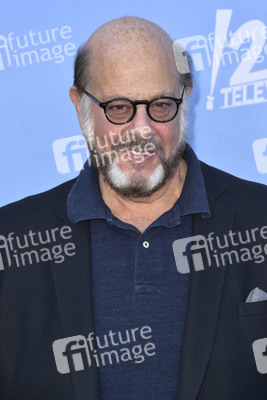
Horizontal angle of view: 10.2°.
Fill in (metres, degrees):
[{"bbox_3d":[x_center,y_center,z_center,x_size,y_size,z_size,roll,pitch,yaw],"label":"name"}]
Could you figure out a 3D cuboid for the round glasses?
[{"bbox_3d":[0.006,-0.158,2.408,0.152,0.046,0.140,-3,15,-5],"label":"round glasses"}]

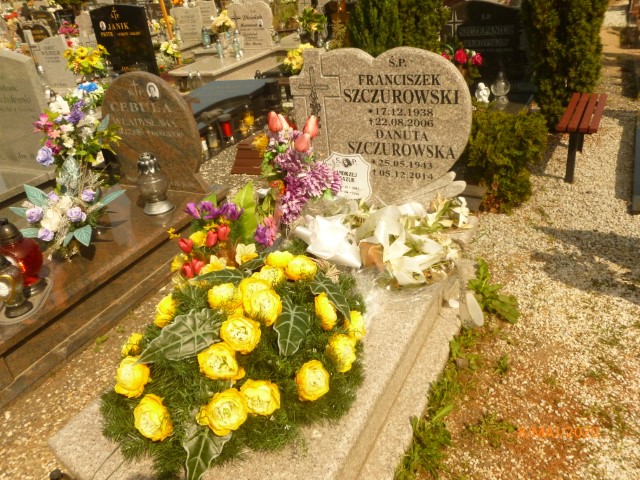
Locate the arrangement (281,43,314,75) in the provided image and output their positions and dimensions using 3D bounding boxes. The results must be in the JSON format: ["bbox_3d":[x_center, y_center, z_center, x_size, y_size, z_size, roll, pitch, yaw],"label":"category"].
[{"bbox_3d":[-0.208,-1.681,4.795,0.310,0.300,0.300,8,33,28],"label":"arrangement"}]

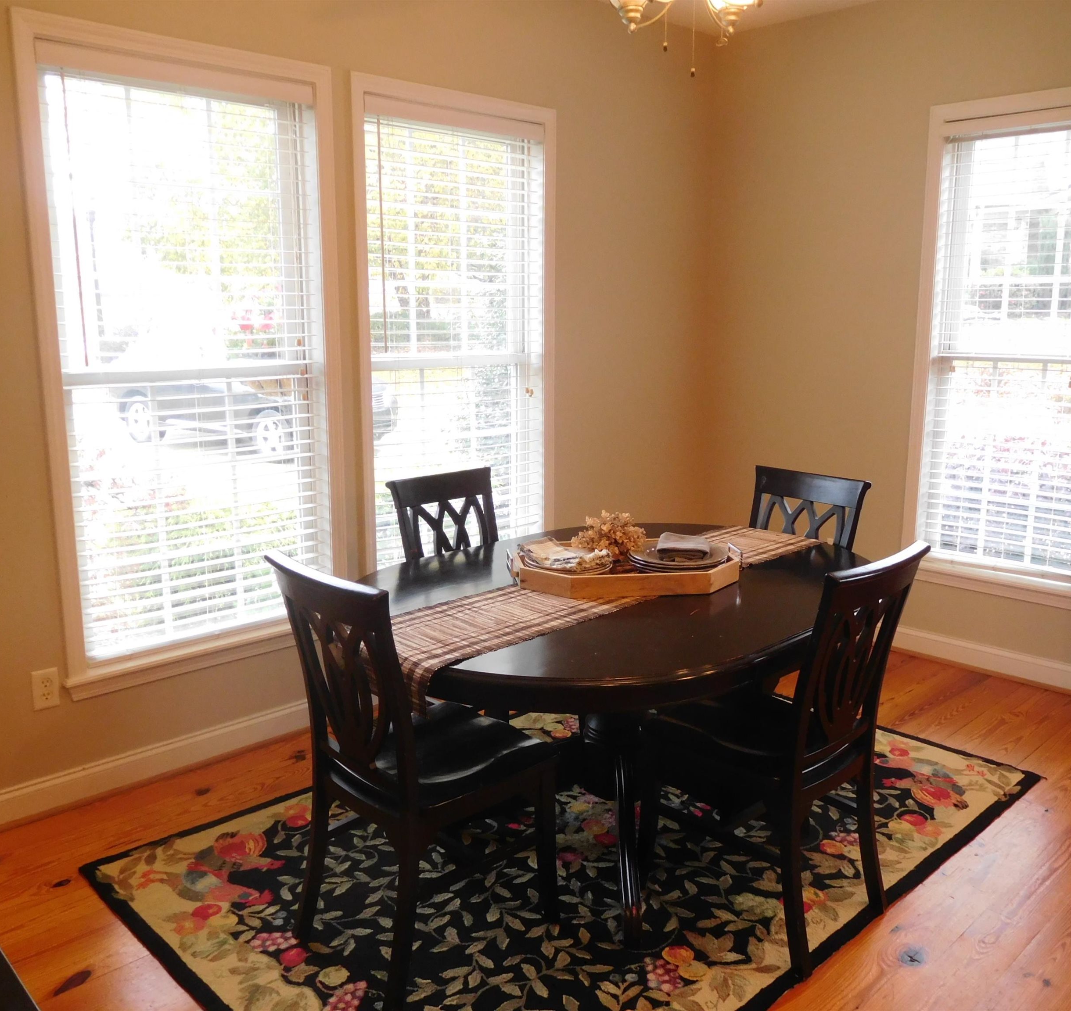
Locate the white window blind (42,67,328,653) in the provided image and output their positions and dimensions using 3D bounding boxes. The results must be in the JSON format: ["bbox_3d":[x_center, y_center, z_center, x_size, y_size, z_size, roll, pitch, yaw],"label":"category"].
[{"bbox_3d":[-1.057,-0.438,3.123,0.859,1.768,0.060,-10,15,-42],"label":"white window blind"}]

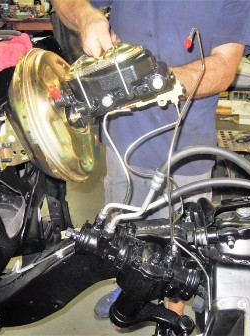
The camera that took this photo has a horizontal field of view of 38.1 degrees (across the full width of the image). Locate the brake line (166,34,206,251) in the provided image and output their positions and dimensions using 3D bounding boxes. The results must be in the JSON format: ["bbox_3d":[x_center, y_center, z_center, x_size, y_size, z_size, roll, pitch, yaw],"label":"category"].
[{"bbox_3d":[0.120,-0.042,0.713,0.068,0.437,0.060,0,20,0],"label":"brake line"}]

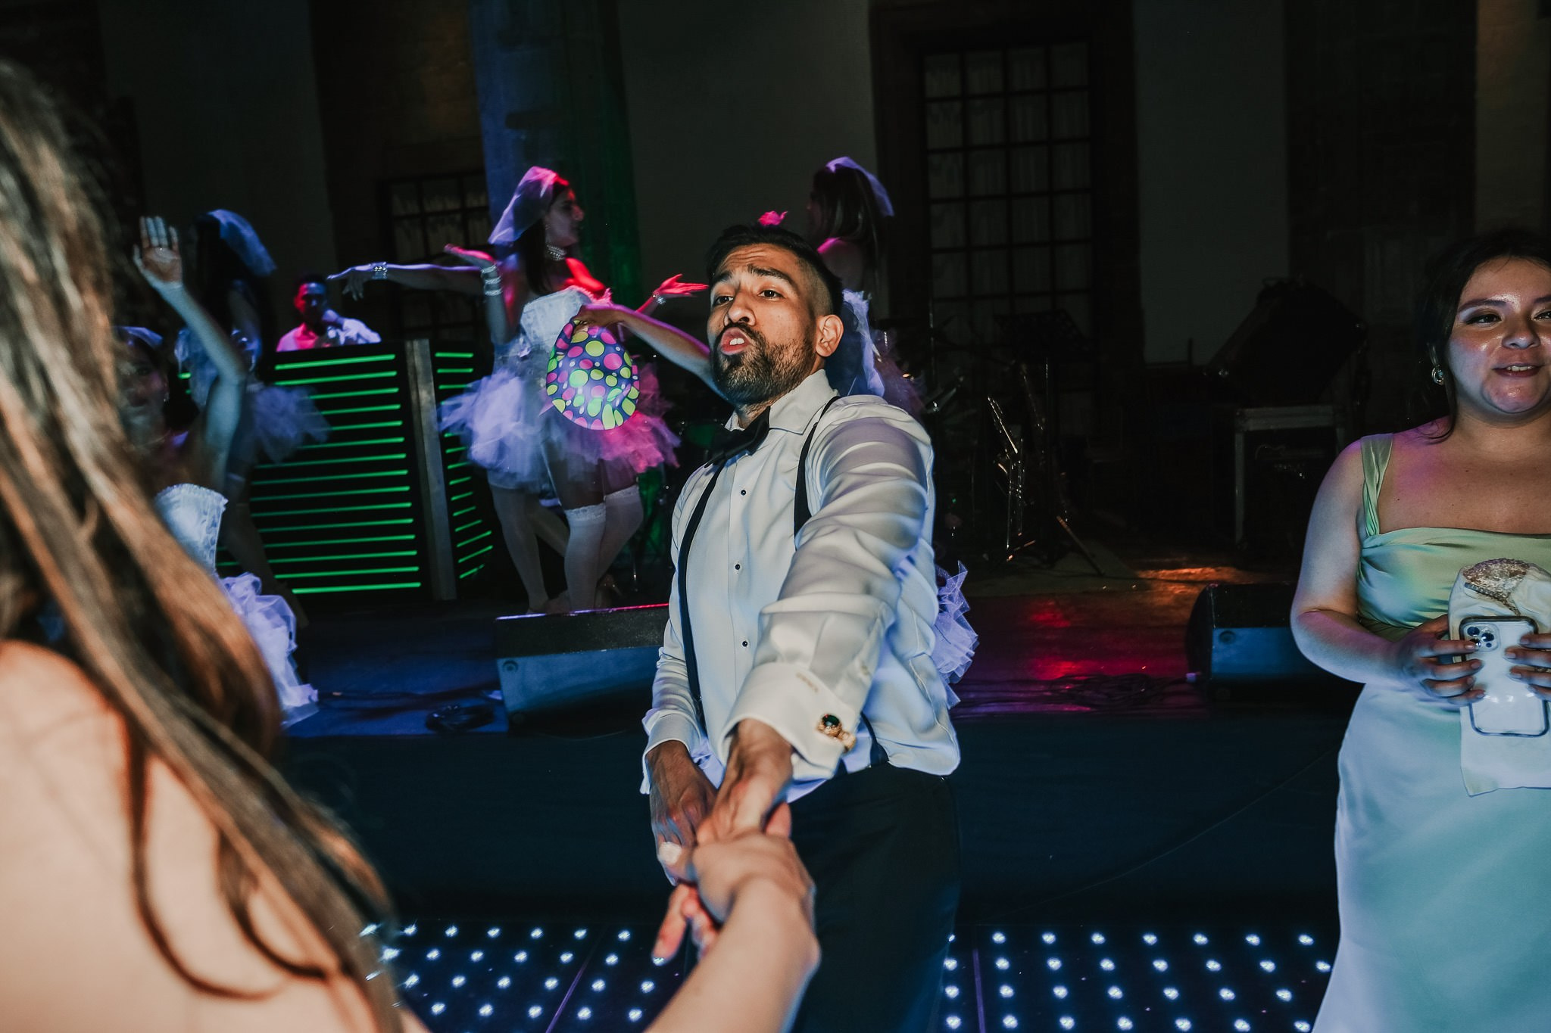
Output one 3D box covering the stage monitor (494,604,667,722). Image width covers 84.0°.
[{"bbox_3d":[-0.447,0.370,2.505,0.580,0.310,0.420,-4,8,-2],"label":"stage monitor"}]

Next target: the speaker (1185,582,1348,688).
[{"bbox_3d":[1.370,0.286,2.186,0.580,0.310,0.420,-2,9,15],"label":"speaker"}]

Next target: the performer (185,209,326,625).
[{"bbox_3d":[-2.184,-0.399,3.658,0.680,1.740,0.650,1,10,30],"label":"performer"}]

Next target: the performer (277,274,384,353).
[{"bbox_3d":[-2.289,-0.458,4.457,0.550,1.660,0.420,-7,9,-17],"label":"performer"}]

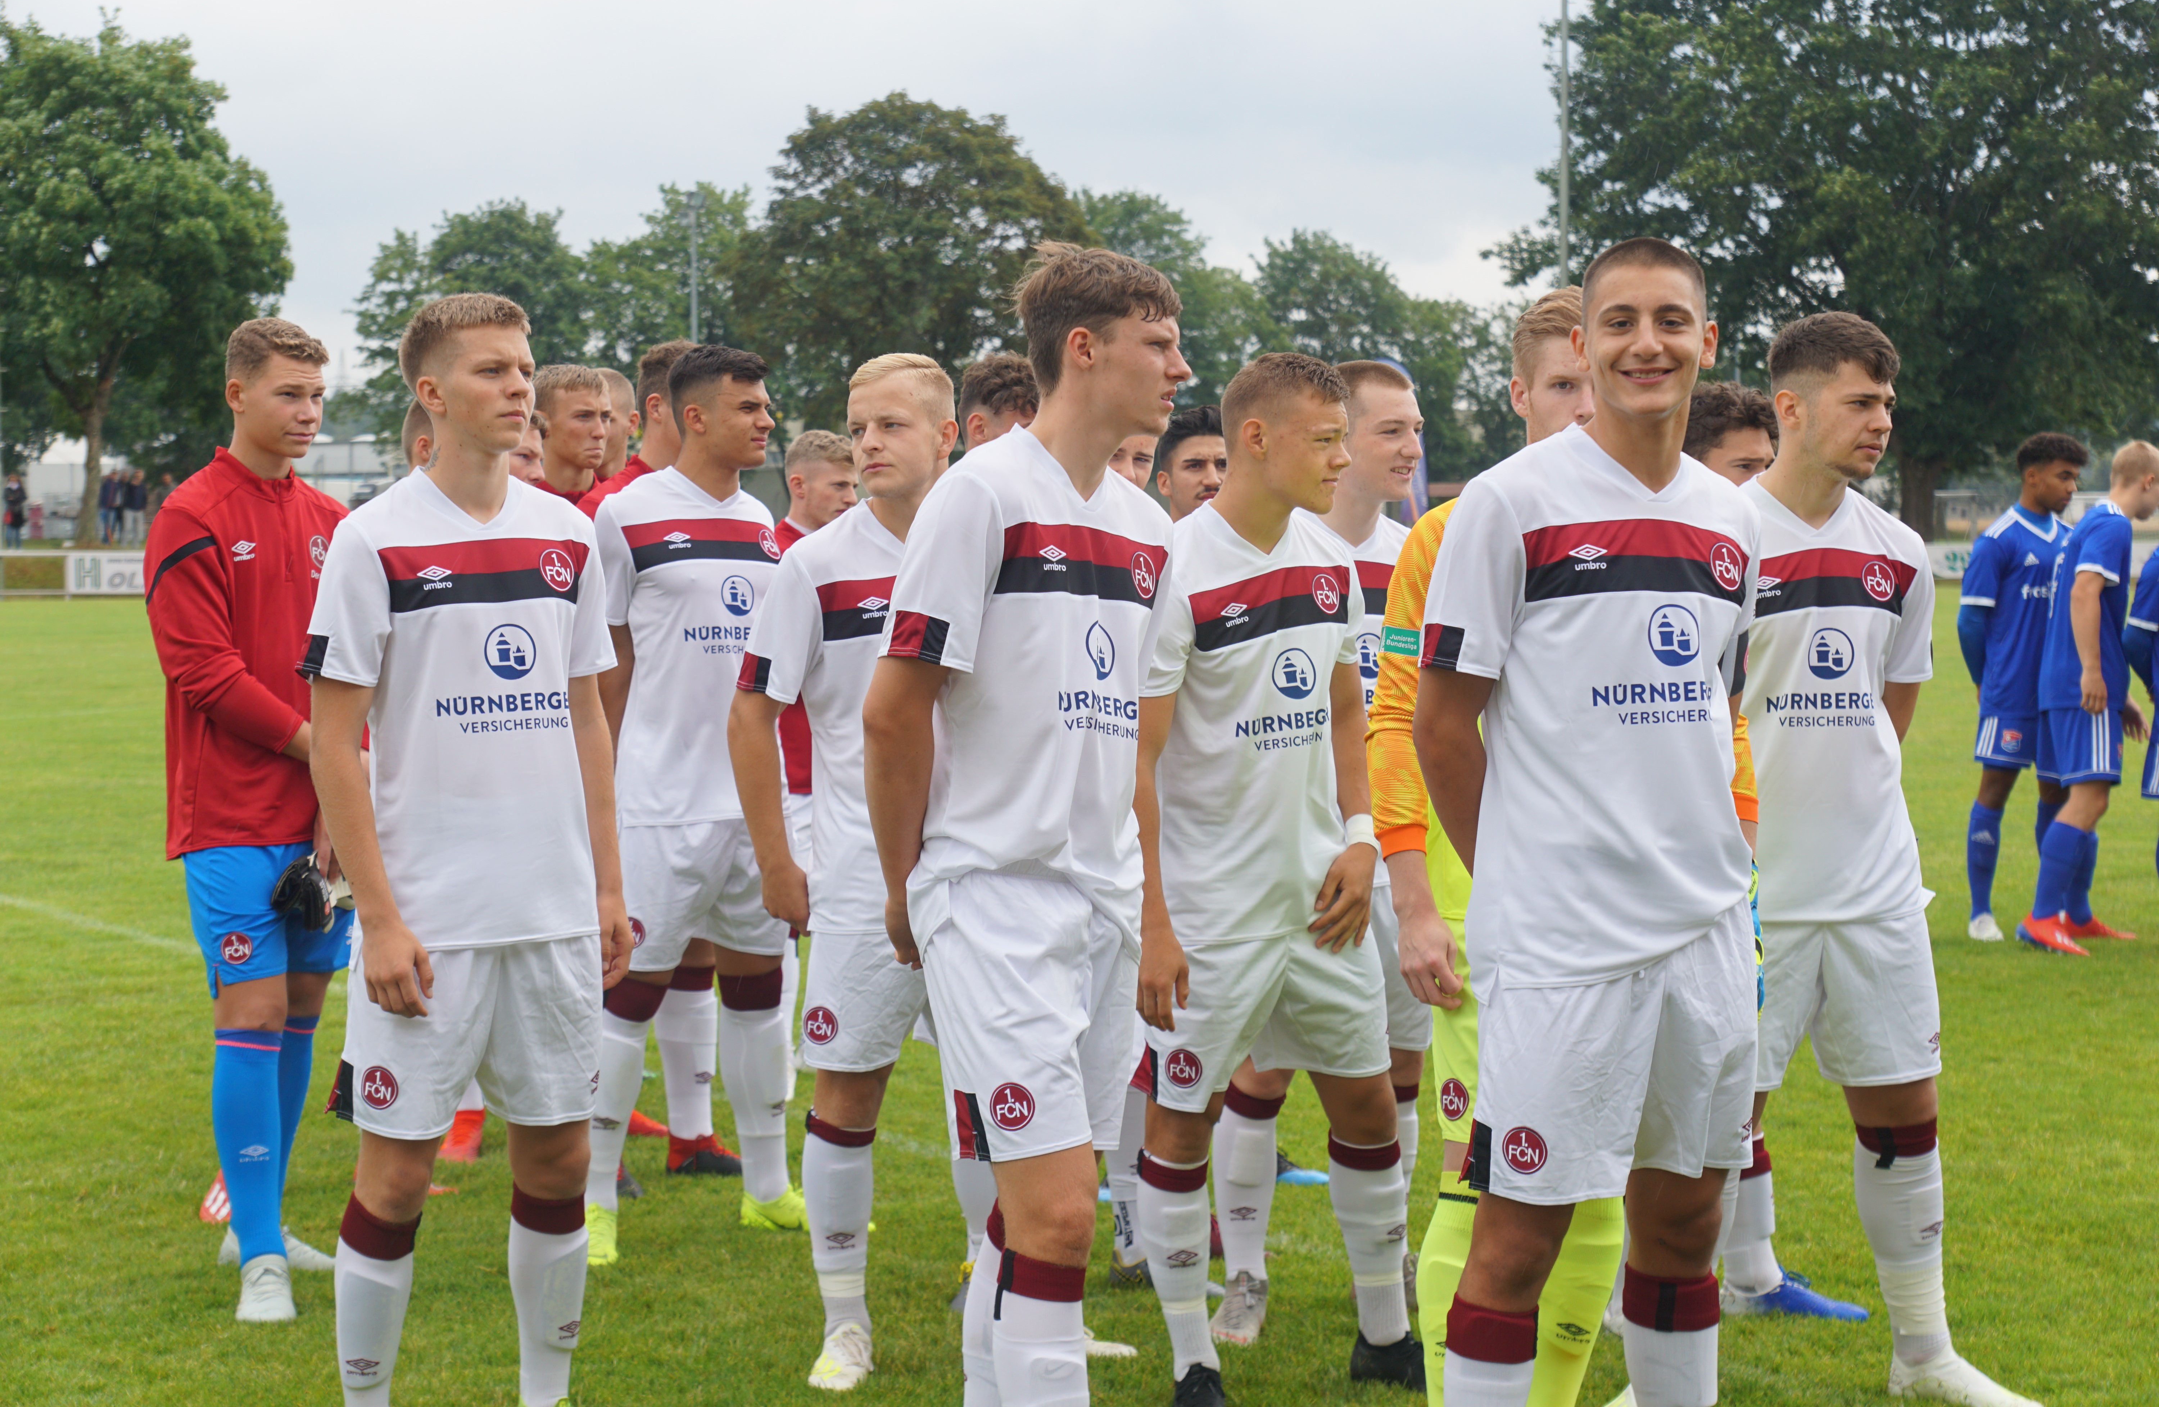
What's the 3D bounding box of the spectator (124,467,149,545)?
[{"bbox_3d":[-22.067,-4.579,94.000,0.520,1.780,0.330,-1,3,-20],"label":"spectator"}]

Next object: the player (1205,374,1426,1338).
[{"bbox_3d":[0.464,0.253,7.440,0.540,1.770,0.400,-1,3,-18],"label":"player"}]

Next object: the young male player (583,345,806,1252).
[{"bbox_3d":[-0.748,0.183,8.191,0.540,1.820,0.420,-1,3,-28],"label":"young male player"}]

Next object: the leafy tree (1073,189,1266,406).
[{"bbox_3d":[2.968,-11.210,140.000,7.400,13.400,7.400,0,2,-5],"label":"leafy tree"}]

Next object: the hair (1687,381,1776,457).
[{"bbox_3d":[1.185,-0.513,7.400,0.220,0.165,0.180,2,3,42],"label":"hair"}]

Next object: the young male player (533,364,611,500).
[{"bbox_3d":[-1.132,0.152,9.000,0.520,1.810,0.320,-2,3,-38],"label":"young male player"}]

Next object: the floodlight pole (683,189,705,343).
[{"bbox_3d":[-12.443,-10.339,130.000,0.750,12.600,0.600,-1,3,-15],"label":"floodlight pole"}]

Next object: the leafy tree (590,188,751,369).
[{"bbox_3d":[-13.775,-11.032,137.000,7.200,13.400,7.200,0,2,-5],"label":"leafy tree"}]

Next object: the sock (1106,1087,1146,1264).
[{"bbox_3d":[0.108,0.874,7.650,0.120,0.380,0.140,-2,3,-35],"label":"sock"}]

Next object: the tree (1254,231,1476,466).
[{"bbox_3d":[9.606,-10.262,135.000,7.800,11.200,7.500,0,3,0],"label":"tree"}]

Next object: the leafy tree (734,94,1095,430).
[{"bbox_3d":[-4.912,-10.939,120.000,11.000,14.600,11.000,0,2,-5],"label":"leafy tree"}]

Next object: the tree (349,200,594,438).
[{"bbox_3d":[-20.431,-10.744,135.000,8.200,12.200,8.000,0,3,0],"label":"tree"}]

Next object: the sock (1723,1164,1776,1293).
[{"bbox_3d":[1.229,0.956,7.400,0.130,0.280,0.120,1,3,15],"label":"sock"}]

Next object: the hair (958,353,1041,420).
[{"bbox_3d":[-0.143,-0.613,7.850,0.200,0.145,0.170,2,3,38],"label":"hair"}]

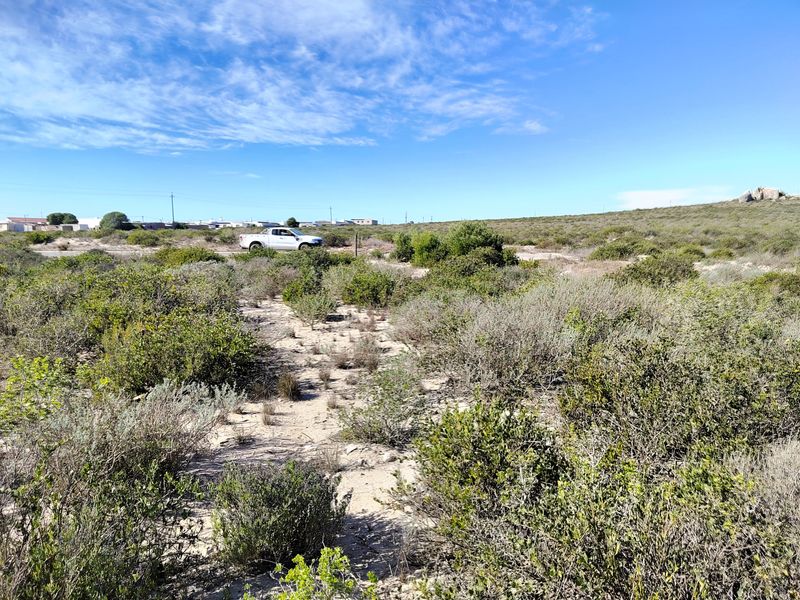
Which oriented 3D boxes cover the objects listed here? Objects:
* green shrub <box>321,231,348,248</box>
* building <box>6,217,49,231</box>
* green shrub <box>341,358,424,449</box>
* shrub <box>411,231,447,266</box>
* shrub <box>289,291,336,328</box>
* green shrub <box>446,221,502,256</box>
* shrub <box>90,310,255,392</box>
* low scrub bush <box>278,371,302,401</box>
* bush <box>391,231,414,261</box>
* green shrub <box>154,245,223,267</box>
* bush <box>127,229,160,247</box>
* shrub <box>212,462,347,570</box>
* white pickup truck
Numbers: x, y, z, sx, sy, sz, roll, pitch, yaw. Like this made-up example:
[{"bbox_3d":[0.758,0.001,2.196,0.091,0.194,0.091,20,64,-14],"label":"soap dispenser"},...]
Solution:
[{"bbox_3d":[-5.099,-4.623,40.755,2.300,1.400,2.000,0,8,0],"label":"green shrub"},{"bbox_3d":[-105.000,-21.200,150.000,7.500,4.000,10.500,6,10,38],"label":"building"},{"bbox_3d":[-0.127,0.713,4.091,0.650,0.540,0.620,0,8,0],"label":"green shrub"},{"bbox_3d":[1.149,-2.070,21.422,1.450,1.450,1.400,0,8,0],"label":"shrub"},{"bbox_3d":[-1.367,0.139,8.302,0.720,0.580,0.680,0,8,0],"label":"shrub"},{"bbox_3d":[3.206,-2.536,22.871,2.400,1.750,2.200,0,8,0],"label":"green shrub"},{"bbox_3d":[-2.458,0.452,5.769,1.600,0.700,1.300,0,8,0],"label":"shrub"},{"bbox_3d":[-1.037,0.779,4.987,0.240,0.270,0.240,0,8,0],"label":"low scrub bush"},{"bbox_3d":[0.094,-2.507,25.095,1.050,1.420,1.050,0,8,0],"label":"bush"},{"bbox_3d":[-8.507,-1.655,21.279,2.750,0.970,2.200,0,8,0],"label":"green shrub"},{"bbox_3d":[-20.618,-4.991,42.723,2.750,1.500,2.300,0,8,0],"label":"bush"},{"bbox_3d":[-0.627,1.007,2.787,0.640,0.430,0.580,0,8,0],"label":"shrub"},{"bbox_3d":[-7.770,-3.920,35.200,5.360,1.800,1.900,0,8,2],"label":"white pickup truck"}]

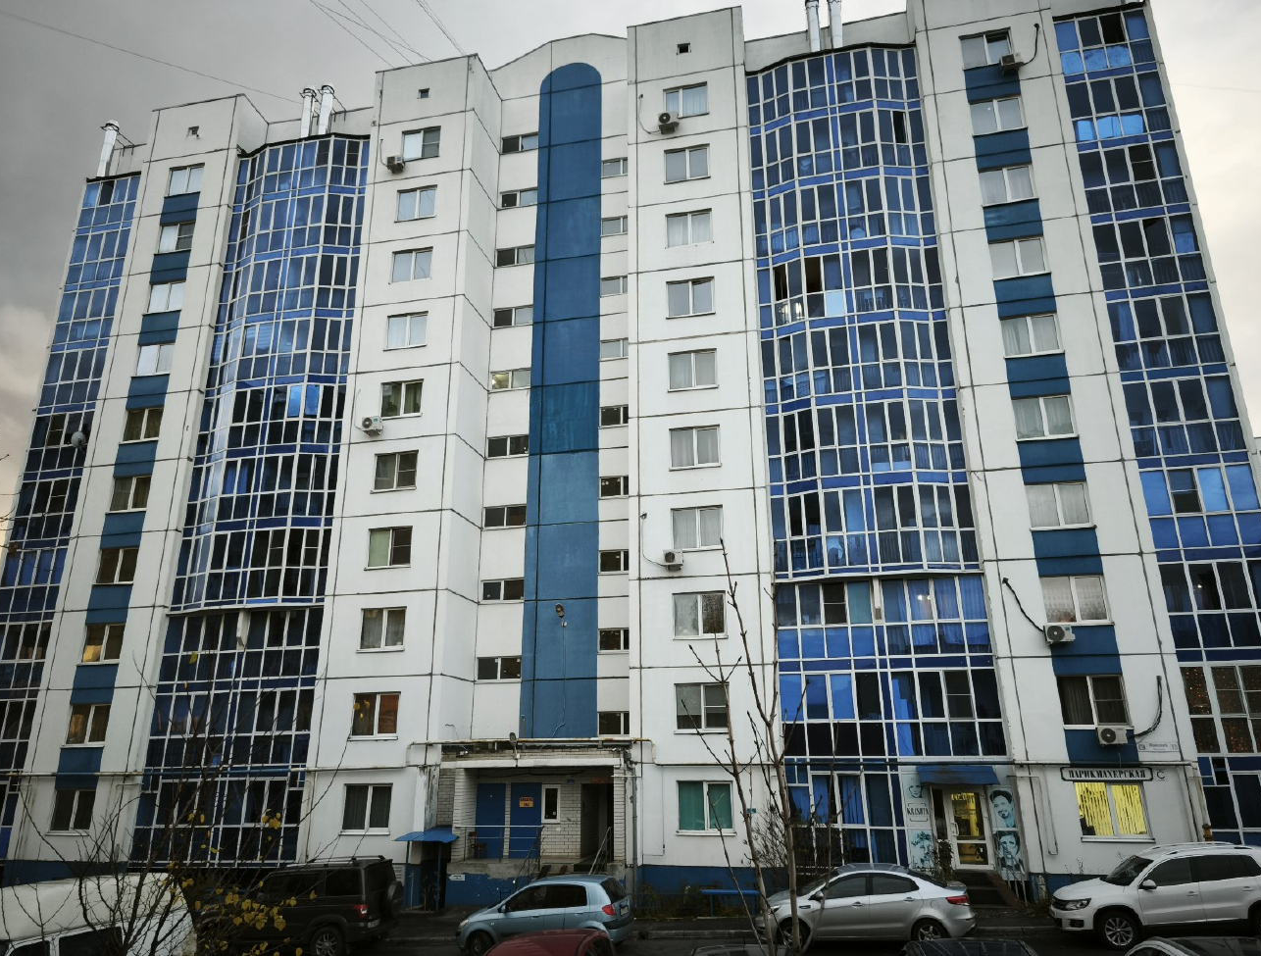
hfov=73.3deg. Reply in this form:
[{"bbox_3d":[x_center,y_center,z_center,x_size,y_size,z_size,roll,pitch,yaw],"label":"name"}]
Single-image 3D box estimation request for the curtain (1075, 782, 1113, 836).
[{"bbox_3d":[12.548,8.963,22.926,0.900,1.350,0.100,-4,-17,12],"label":"curtain"}]

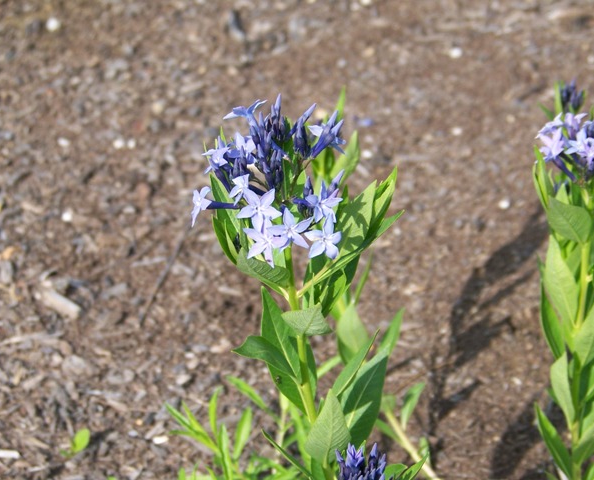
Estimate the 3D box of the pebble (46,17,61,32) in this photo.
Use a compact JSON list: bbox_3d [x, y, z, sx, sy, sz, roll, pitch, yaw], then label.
[{"bbox_3d":[-0.212,-0.187,1.850,0.013,0.011,0.012,0,32,0],"label":"pebble"}]

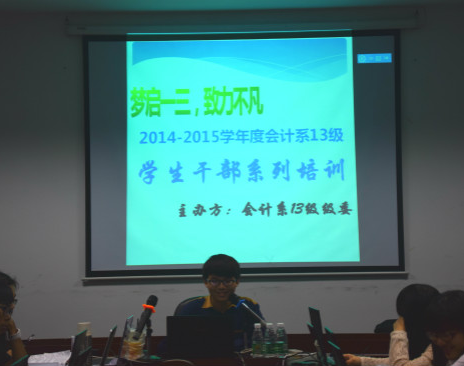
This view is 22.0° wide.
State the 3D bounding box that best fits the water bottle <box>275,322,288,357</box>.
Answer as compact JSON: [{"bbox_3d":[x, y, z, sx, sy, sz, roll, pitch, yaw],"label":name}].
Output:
[{"bbox_3d":[0.249,0.798,6.050,0.058,0.171,0.058,-1,-1,0],"label":"water bottle"}]

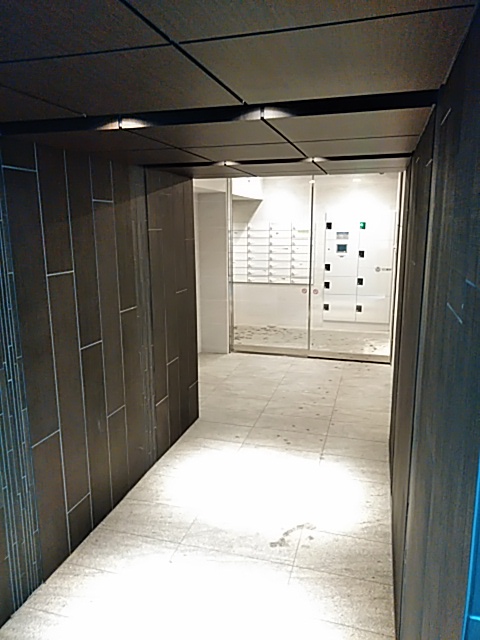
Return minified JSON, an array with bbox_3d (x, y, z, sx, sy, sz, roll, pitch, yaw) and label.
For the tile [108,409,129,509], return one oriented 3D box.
[{"bbox_3d":[-0.731,0.812,2.978,0.020,0.558,0.200,3,12,16],"label":"tile"}]

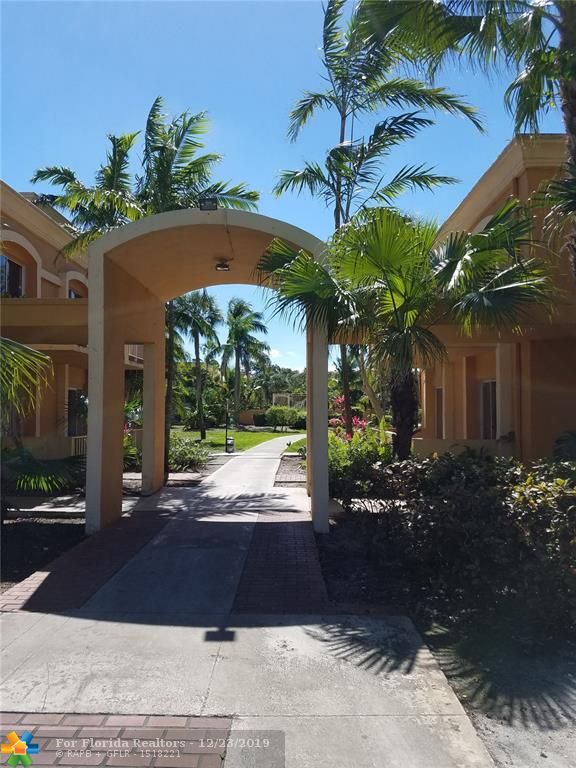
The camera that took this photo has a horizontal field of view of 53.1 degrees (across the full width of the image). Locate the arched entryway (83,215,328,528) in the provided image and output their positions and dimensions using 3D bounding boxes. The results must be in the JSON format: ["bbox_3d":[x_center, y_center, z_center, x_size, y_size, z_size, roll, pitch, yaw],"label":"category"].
[{"bbox_3d":[-0.995,-0.114,9.080,3.030,4.090,3.660,0,-2,0],"label":"arched entryway"}]

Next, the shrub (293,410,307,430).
[{"bbox_3d":[0.769,2.246,35.500,1.200,1.220,1.200,0,-2,0],"label":"shrub"}]

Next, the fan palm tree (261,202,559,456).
[{"bbox_3d":[1.240,0.000,6.100,3.050,3.650,2.900,0,-2,0],"label":"fan palm tree"}]

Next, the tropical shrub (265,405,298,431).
[{"bbox_3d":[-0.383,1.992,34.000,2.000,1.550,1.900,0,-2,0],"label":"tropical shrub"}]

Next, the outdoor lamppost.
[{"bbox_3d":[-2.028,1.370,20.000,0.330,2.030,0.330,0,-2,0],"label":"outdoor lamppost"}]

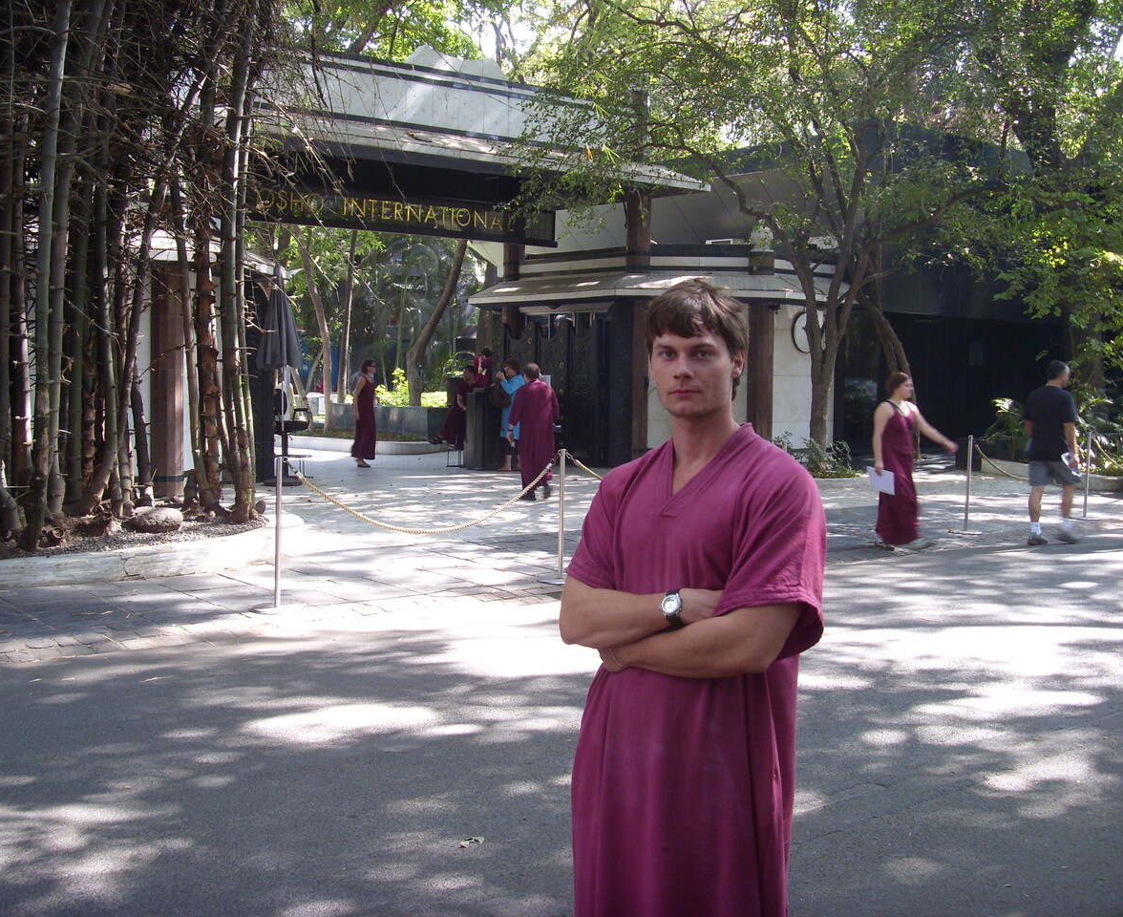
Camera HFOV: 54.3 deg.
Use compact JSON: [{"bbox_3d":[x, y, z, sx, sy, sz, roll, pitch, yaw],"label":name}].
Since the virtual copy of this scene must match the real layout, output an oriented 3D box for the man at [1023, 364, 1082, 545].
[{"bbox_3d":[4.694,-0.047,10.369,0.380,1.740,0.480,-2,6,-33],"label":"man"}]

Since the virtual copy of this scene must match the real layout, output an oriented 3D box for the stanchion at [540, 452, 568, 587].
[{"bbox_3d":[0.002,0.416,8.210,0.340,0.990,0.340,1,5,0],"label":"stanchion"}]

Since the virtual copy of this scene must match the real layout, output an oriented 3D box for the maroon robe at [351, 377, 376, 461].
[{"bbox_3d":[-3.071,-0.621,16.900,0.420,1.270,0.420,2,5,16],"label":"maroon robe"}]

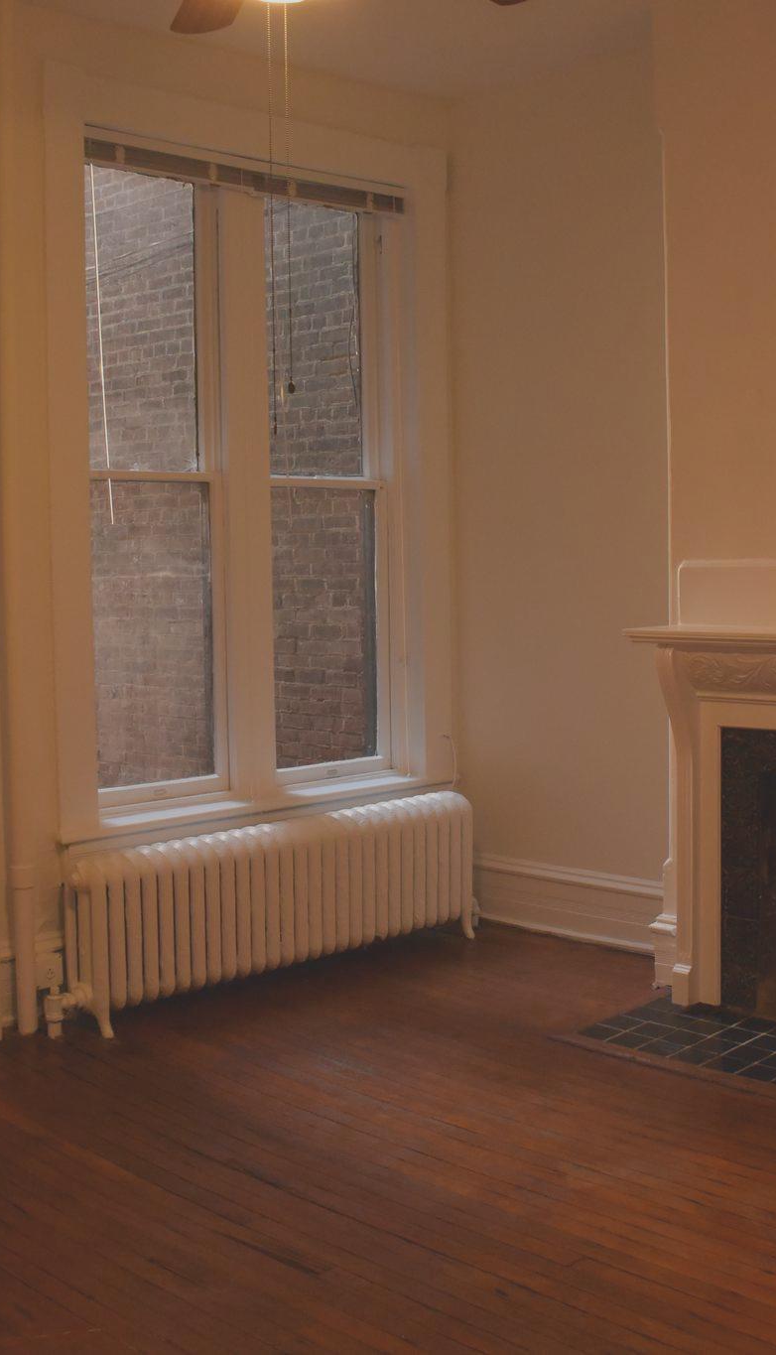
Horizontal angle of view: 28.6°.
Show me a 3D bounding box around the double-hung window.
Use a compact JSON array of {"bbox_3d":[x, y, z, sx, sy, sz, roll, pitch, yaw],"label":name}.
[{"bbox_3d":[-0.471,-0.666,5.480,1.430,2.220,0.130,-5,6,-43],"label":"double-hung window"}]

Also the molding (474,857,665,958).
[{"bbox_3d":[0.685,0.875,5.986,0.920,0.265,0.040,3,6,44],"label":"molding"}]

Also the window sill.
[{"bbox_3d":[-0.422,0.465,5.562,1.760,0.110,0.160,-5,6,-43],"label":"window sill"}]

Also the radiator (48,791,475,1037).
[{"bbox_3d":[-0.360,0.792,5.367,1.790,0.545,0.240,-5,6,-43],"label":"radiator"}]

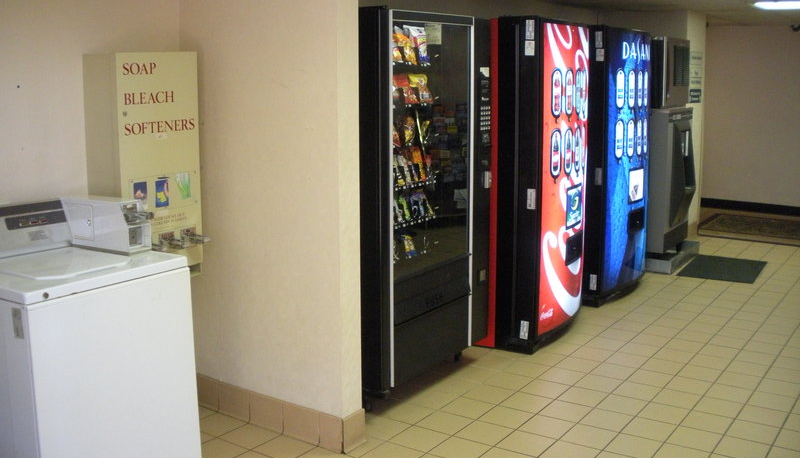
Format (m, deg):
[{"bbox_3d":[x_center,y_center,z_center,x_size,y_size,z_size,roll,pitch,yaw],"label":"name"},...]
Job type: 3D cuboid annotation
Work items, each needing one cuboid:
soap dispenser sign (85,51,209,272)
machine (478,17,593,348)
[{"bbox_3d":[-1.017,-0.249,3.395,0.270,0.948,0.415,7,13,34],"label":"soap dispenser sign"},{"bbox_3d":[0.643,-0.310,4.985,0.860,1.830,0.950,6,12,31],"label":"machine"}]

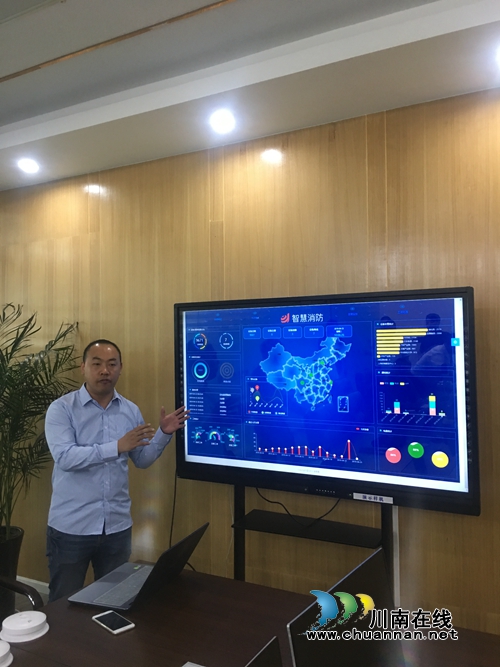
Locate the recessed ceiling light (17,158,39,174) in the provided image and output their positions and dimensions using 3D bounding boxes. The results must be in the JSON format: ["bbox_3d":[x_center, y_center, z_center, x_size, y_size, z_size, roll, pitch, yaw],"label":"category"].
[{"bbox_3d":[-1.380,-1.053,3.474,0.130,0.050,0.130,-1,-1,29],"label":"recessed ceiling light"}]

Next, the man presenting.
[{"bbox_3d":[-0.561,0.884,2.368,0.570,1.710,0.500,0,-1,-34],"label":"man presenting"}]

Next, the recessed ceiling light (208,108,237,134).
[{"bbox_3d":[-0.138,-1.075,2.794,0.130,0.050,0.130,-1,-1,0],"label":"recessed ceiling light"}]

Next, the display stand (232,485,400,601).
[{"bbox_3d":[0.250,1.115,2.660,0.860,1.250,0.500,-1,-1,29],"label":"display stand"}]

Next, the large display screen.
[{"bbox_3d":[0.286,0.294,2.701,1.528,0.938,0.088,-1,-1,29],"label":"large display screen"}]

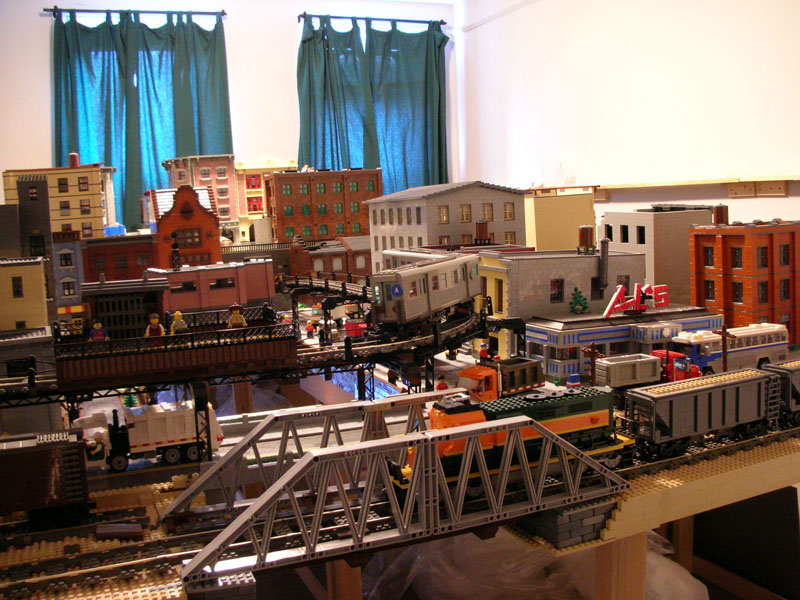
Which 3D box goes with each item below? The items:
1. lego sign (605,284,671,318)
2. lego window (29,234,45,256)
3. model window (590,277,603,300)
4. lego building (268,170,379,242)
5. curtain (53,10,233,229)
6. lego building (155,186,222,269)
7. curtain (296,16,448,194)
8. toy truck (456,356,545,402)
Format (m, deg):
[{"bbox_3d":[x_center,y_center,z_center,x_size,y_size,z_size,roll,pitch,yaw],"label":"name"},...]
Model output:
[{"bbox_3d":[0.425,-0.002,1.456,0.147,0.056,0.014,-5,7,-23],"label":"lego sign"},{"bbox_3d":[-0.740,-0.108,1.654,0.032,0.046,0.010,-5,7,-23],"label":"lego window"},{"bbox_3d":[0.396,-0.023,1.629,0.032,0.048,0.010,-5,7,-23],"label":"model window"},{"bbox_3d":[-0.285,-0.350,3.029,0.412,0.255,0.175,-5,7,-23],"label":"lego building"},{"bbox_3d":[-1.553,-1.038,4.924,1.040,1.400,0.100,-5,7,-23],"label":"curtain"},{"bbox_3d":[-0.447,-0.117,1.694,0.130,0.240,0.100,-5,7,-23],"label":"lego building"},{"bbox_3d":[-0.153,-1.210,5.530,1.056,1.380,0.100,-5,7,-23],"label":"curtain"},{"bbox_3d":[0.147,0.130,1.156,0.132,0.084,0.053,-7,8,-37],"label":"toy truck"}]

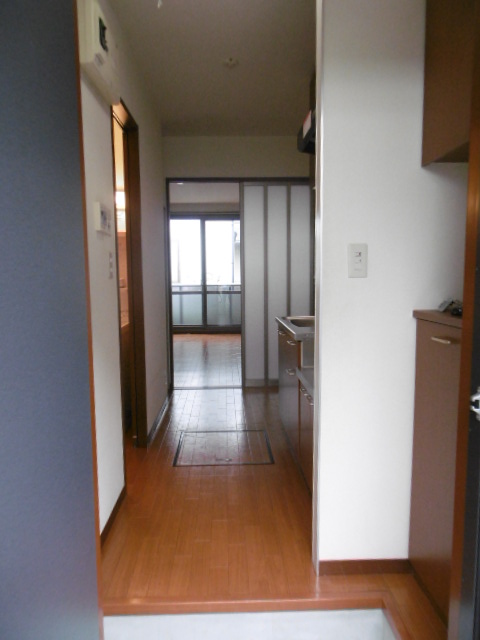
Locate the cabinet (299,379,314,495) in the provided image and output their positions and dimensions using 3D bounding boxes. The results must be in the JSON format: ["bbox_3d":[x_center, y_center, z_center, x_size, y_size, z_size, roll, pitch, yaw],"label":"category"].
[{"bbox_3d":[0.603,0.618,2.297,0.510,0.507,0.590,-1,6,-2],"label":"cabinet"}]

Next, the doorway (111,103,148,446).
[{"bbox_3d":[-0.677,-0.144,2.555,0.136,2.060,0.709,-1,6,-2],"label":"doorway"}]

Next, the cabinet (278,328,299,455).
[{"bbox_3d":[0.575,0.436,3.054,0.510,0.720,0.931,-1,6,-2],"label":"cabinet"}]

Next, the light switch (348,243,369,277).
[{"bbox_3d":[0.418,-0.208,1.564,0.070,0.120,0.010,-1,6,-2],"label":"light switch"}]

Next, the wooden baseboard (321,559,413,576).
[{"bbox_3d":[0.476,0.938,1.682,0.356,0.059,0.012,-1,6,-2],"label":"wooden baseboard"}]

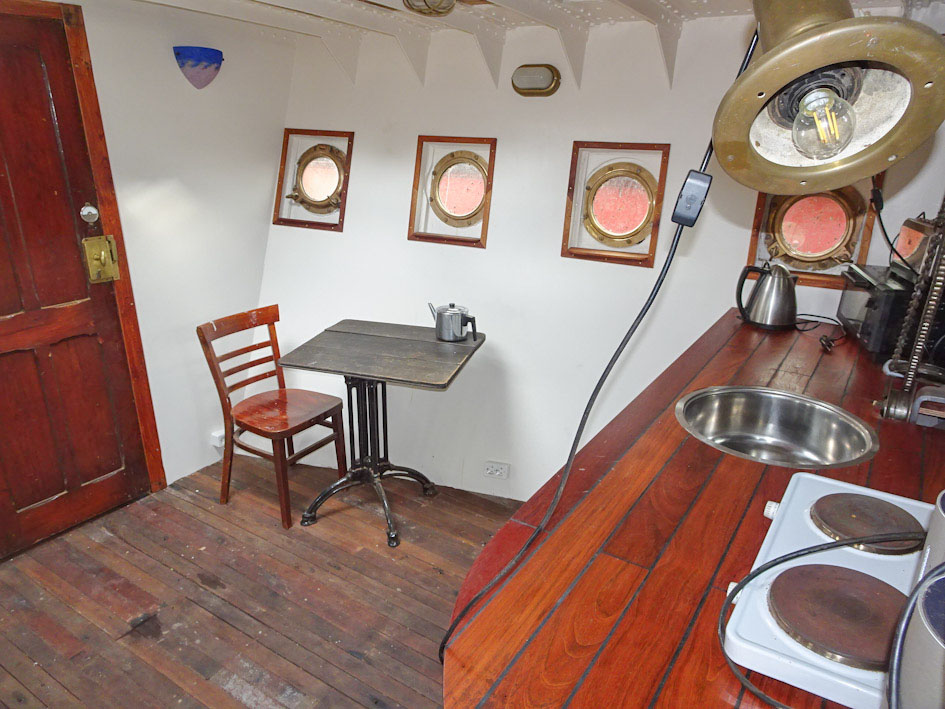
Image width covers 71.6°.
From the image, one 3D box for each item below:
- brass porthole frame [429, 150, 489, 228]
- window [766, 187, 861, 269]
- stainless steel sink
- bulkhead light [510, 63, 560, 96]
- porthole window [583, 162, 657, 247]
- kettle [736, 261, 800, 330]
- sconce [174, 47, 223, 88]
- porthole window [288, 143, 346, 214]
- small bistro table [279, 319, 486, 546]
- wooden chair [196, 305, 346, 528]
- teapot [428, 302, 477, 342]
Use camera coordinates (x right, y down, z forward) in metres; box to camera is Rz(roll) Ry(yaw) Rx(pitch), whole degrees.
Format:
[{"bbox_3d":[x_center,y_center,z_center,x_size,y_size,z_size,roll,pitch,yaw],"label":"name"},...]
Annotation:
[{"bbox_3d":[-0.040,-0.707,2.803,0.324,0.324,0.060,10,7,21],"label":"brass porthole frame"},{"bbox_3d":[1.210,-0.463,2.316,0.330,0.325,0.080,10,7,21],"label":"window"},{"bbox_3d":[0.698,0.228,1.558,0.420,0.155,0.420,15,25,31],"label":"stainless steel sink"},{"bbox_3d":[0.244,-1.055,2.530,0.195,0.105,0.080,10,7,21],"label":"bulkhead light"},{"bbox_3d":[0.580,-0.584,2.559,0.328,0.328,0.060,10,7,21],"label":"porthole window"},{"bbox_3d":[0.994,-0.200,2.183,0.195,0.207,0.162,6,22,13],"label":"kettle"},{"bbox_3d":[-1.051,-1.126,2.588,0.100,0.150,0.210,16,26,34],"label":"sconce"},{"bbox_3d":[-0.696,-0.815,3.051,0.335,0.325,0.080,10,7,21],"label":"porthole window"},{"bbox_3d":[-0.333,0.319,2.687,0.645,0.740,0.550,7,22,14],"label":"small bistro table"},{"bbox_3d":[-0.813,0.247,2.749,0.420,0.810,0.420,15,25,31],"label":"wooden chair"},{"bbox_3d":[-0.080,-0.135,2.646,0.235,0.147,0.132,16,26,34],"label":"teapot"}]

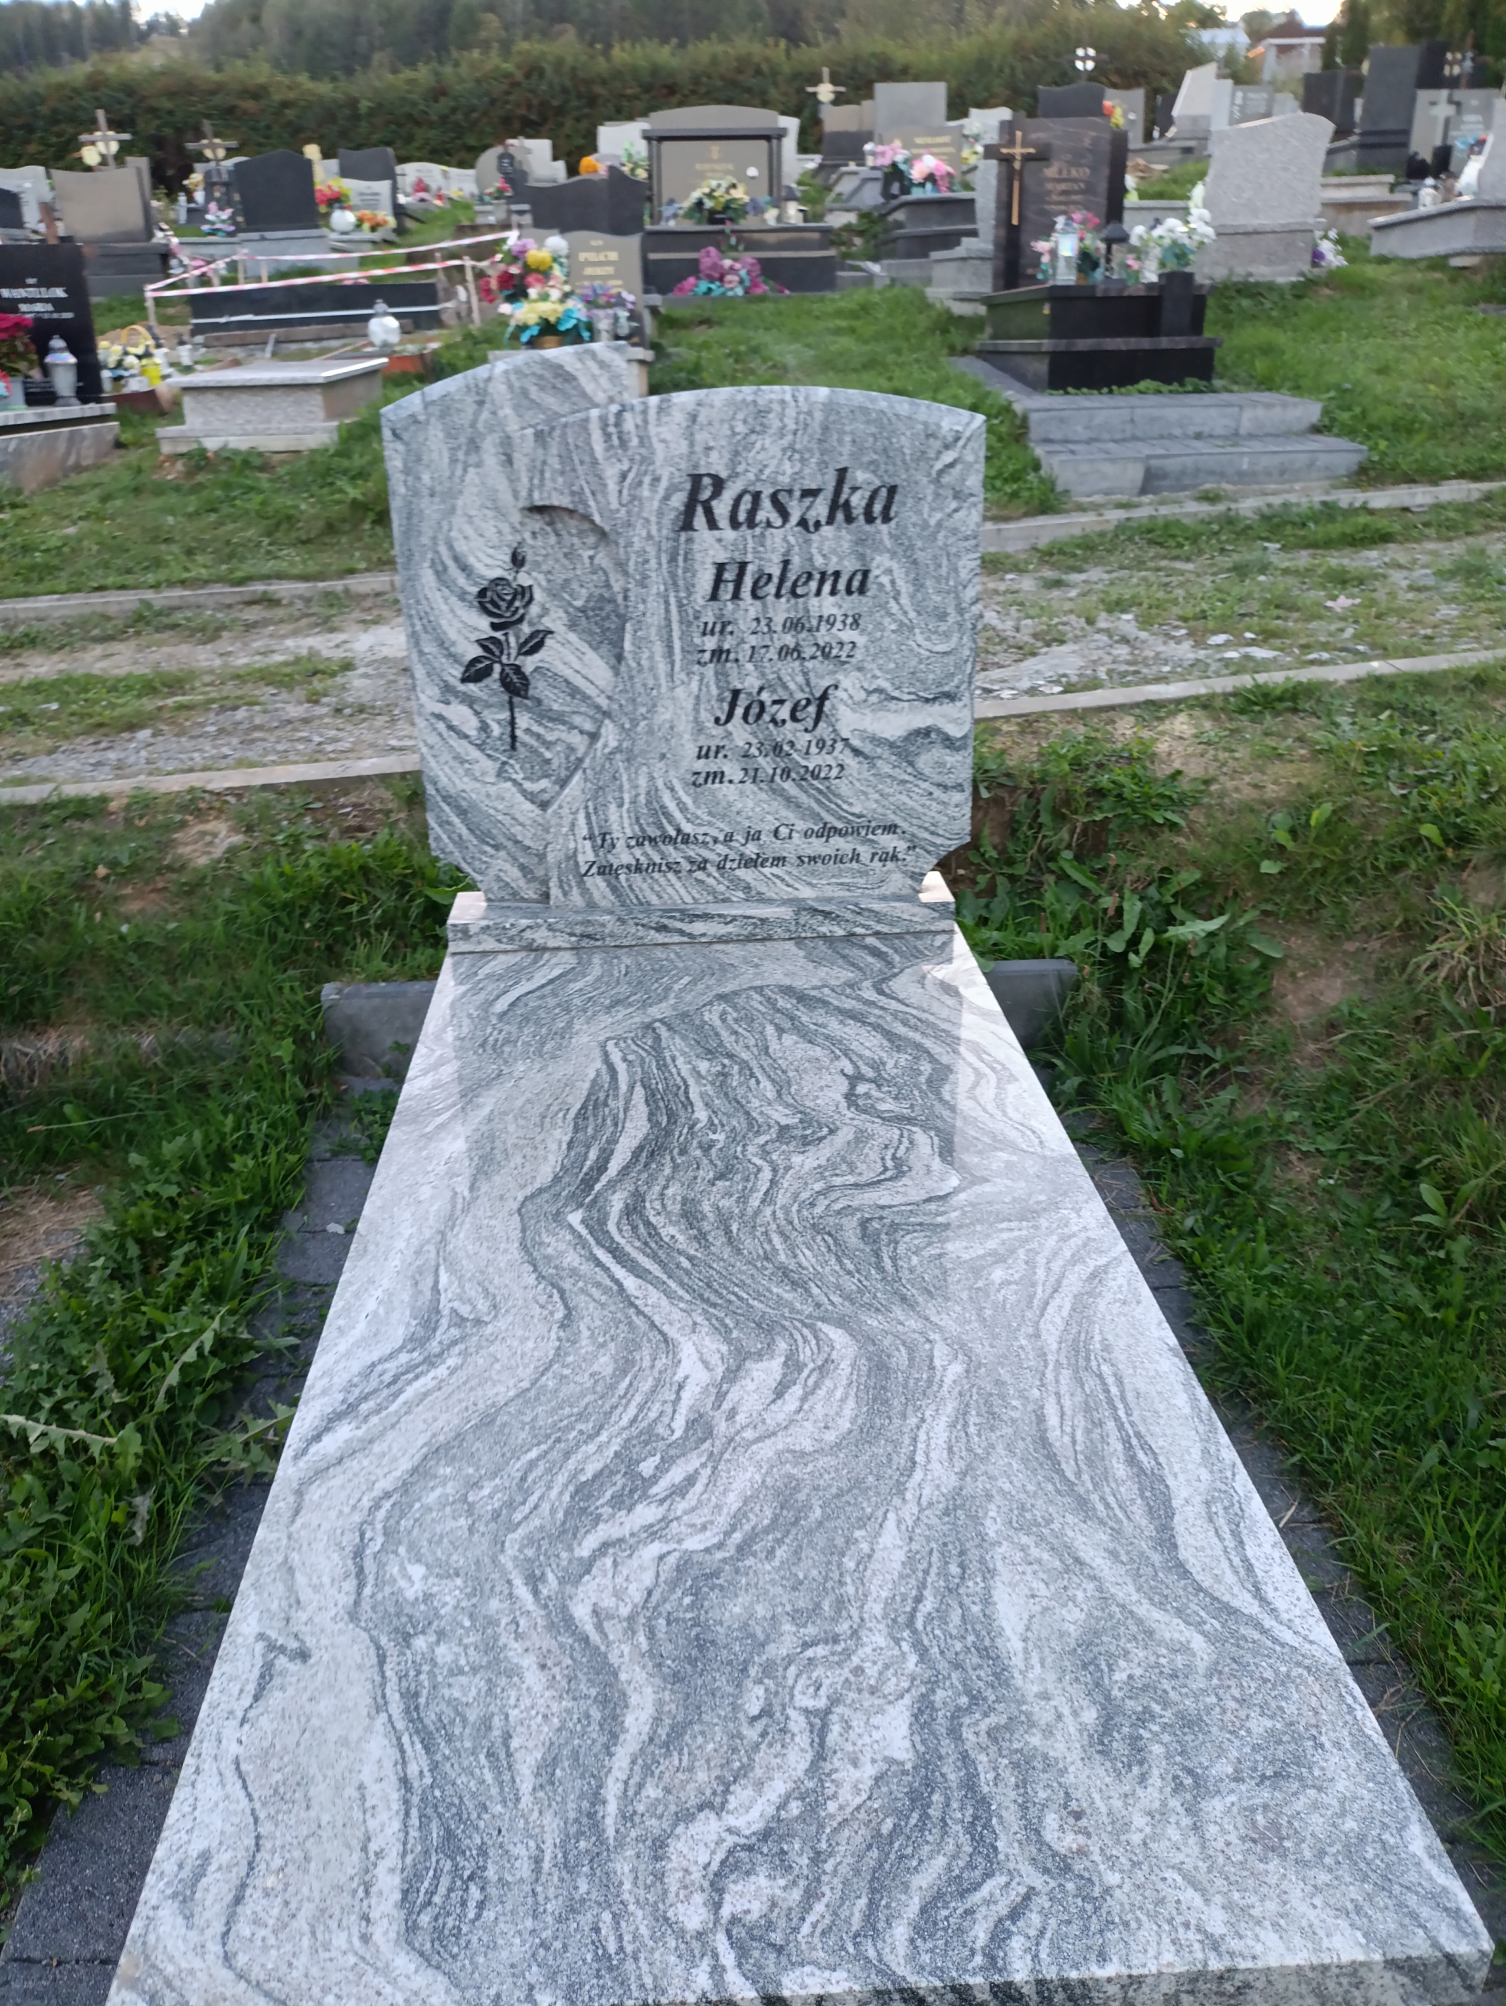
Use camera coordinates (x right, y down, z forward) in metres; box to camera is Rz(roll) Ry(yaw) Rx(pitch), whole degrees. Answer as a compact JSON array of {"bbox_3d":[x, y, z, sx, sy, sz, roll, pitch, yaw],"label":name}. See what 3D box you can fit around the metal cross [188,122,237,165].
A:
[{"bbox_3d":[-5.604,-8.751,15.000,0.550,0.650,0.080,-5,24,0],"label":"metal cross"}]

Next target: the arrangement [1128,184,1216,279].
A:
[{"bbox_3d":[2.393,-4.444,8.375,0.450,0.470,0.380,-1,25,-3],"label":"arrangement"}]

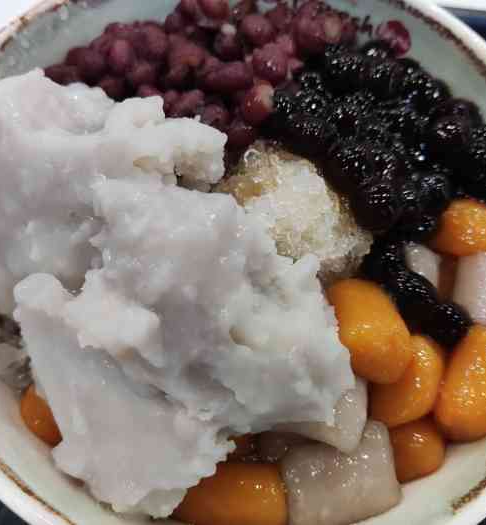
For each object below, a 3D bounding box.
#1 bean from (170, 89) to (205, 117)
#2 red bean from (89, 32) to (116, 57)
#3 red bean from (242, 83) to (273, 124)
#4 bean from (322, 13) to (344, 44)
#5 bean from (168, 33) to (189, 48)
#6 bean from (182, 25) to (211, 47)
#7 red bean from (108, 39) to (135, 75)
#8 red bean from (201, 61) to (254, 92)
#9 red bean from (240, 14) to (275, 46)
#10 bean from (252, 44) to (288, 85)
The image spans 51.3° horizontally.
[{"bbox_3d":[-0.018,-0.051,0.162,0.012,0.008,0.008,-29,74,-13],"label":"bean"},{"bbox_3d":[-0.041,-0.064,0.148,0.009,0.007,0.008,25,70,4],"label":"red bean"},{"bbox_3d":[0.004,-0.048,0.152,0.011,0.009,0.013,9,69,2],"label":"red bean"},{"bbox_3d":[0.031,-0.082,0.177,0.008,0.008,0.011,8,70,0],"label":"bean"},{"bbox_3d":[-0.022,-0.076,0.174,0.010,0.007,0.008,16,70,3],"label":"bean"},{"bbox_3d":[-0.014,-0.069,0.155,0.009,0.007,0.008,2,70,-4],"label":"bean"},{"bbox_3d":[-0.035,-0.059,0.145,0.008,0.008,0.011,2,70,-4],"label":"red bean"},{"bbox_3d":[-0.004,-0.054,0.146,0.015,0.009,0.009,2,70,-4],"label":"red bean"},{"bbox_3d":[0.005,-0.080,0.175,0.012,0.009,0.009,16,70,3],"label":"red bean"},{"bbox_3d":[0.008,-0.062,0.157,0.011,0.009,0.012,16,69,5],"label":"bean"}]

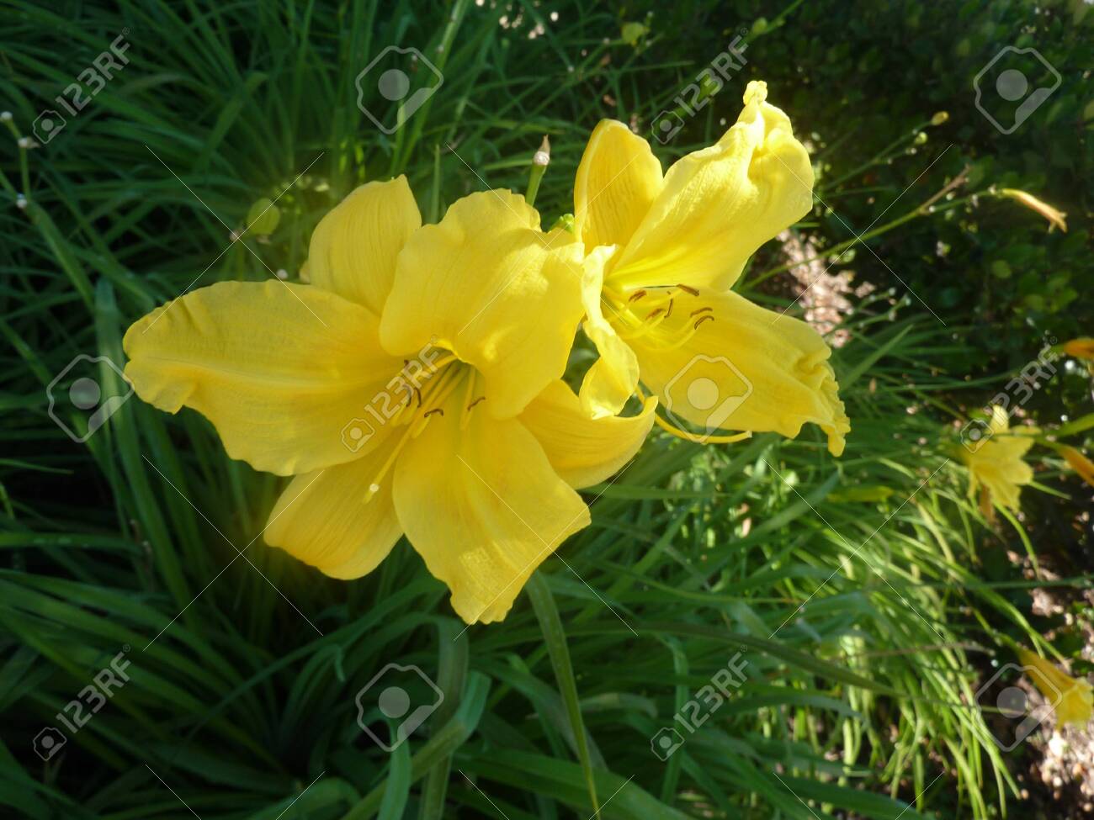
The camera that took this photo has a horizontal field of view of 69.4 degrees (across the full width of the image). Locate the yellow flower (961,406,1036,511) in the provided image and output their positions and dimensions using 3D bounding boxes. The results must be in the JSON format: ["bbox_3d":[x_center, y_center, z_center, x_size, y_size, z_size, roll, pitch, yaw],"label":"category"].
[{"bbox_3d":[0.484,0.053,0.850,0.100,0.105,0.080,-28,43,-32],"label":"yellow flower"}]

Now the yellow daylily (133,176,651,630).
[{"bbox_3d":[-0.044,-0.003,0.235,0.135,0.115,0.080,7,22,10],"label":"yellow daylily"}]

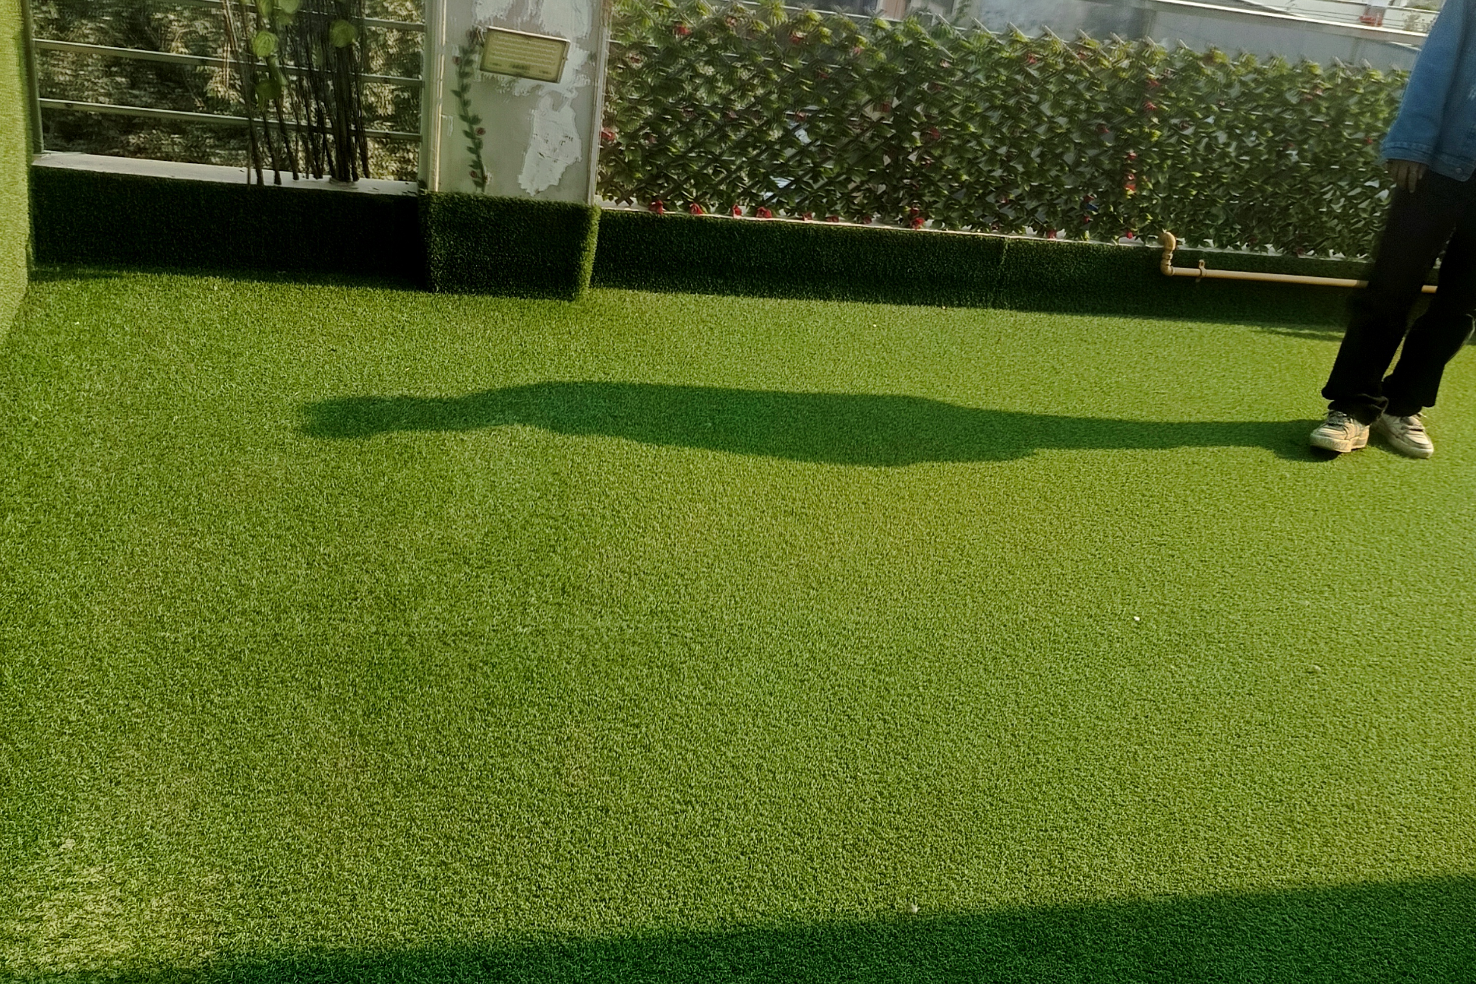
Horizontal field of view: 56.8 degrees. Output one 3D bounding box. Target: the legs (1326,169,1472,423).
[{"bbox_3d":[1.909,-0.531,3.835,0.410,0.790,0.300,21,28,23],"label":"legs"}]

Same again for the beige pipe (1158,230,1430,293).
[{"bbox_3d":[2.041,-0.807,4.912,1.212,0.137,0.096,1,27,-16],"label":"beige pipe"}]

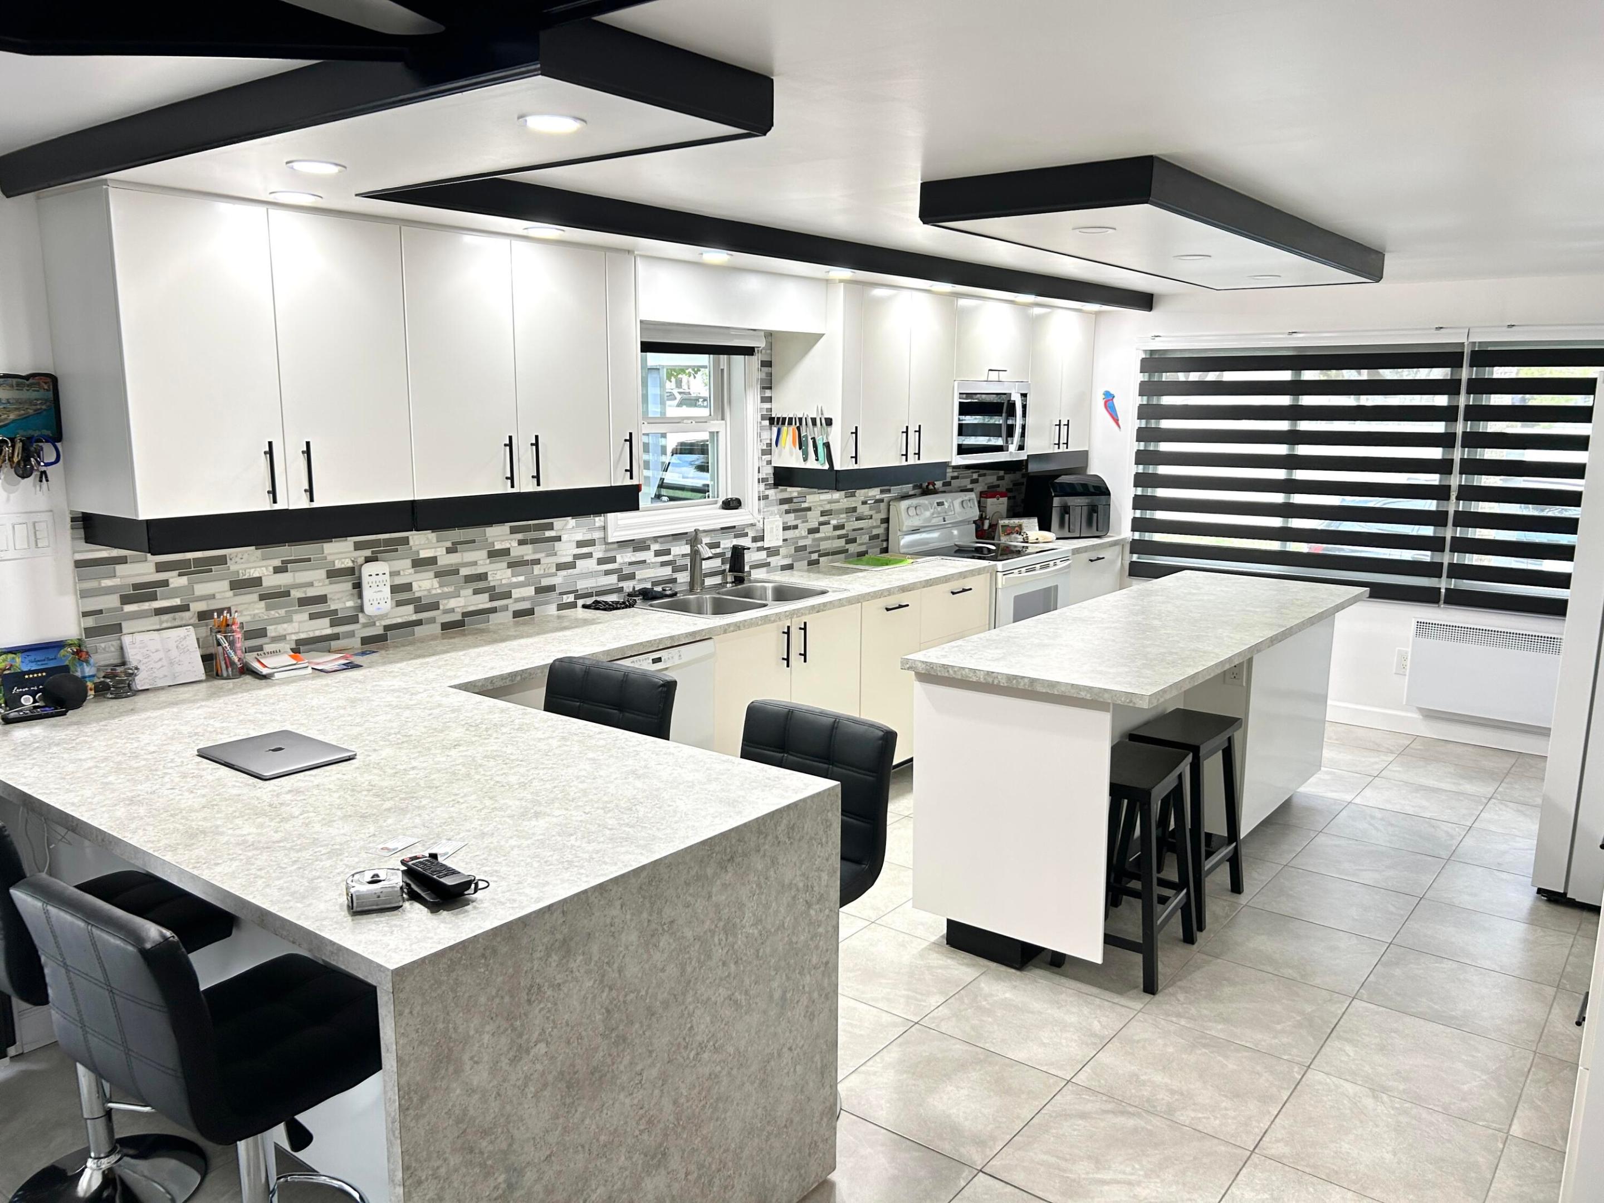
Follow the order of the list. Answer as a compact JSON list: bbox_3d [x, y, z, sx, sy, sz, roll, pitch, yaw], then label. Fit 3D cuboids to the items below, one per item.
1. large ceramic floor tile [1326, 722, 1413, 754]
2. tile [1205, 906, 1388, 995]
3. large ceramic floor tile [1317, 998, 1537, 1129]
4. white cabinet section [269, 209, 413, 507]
[{"bbox_3d":[2.875,0.702,6.200,0.459,0.012,0.414,8,12,37],"label":"large ceramic floor tile"},{"bbox_3d":[1.554,1.097,3.789,0.452,0.010,0.450,8,12,37],"label":"tile"},{"bbox_3d":[1.647,1.217,3.187,0.459,0.012,0.455,8,12,37],"label":"large ceramic floor tile"},{"bbox_3d":[-1.393,-0.670,3.403,0.377,0.766,0.389,8,12,37],"label":"white cabinet section"}]

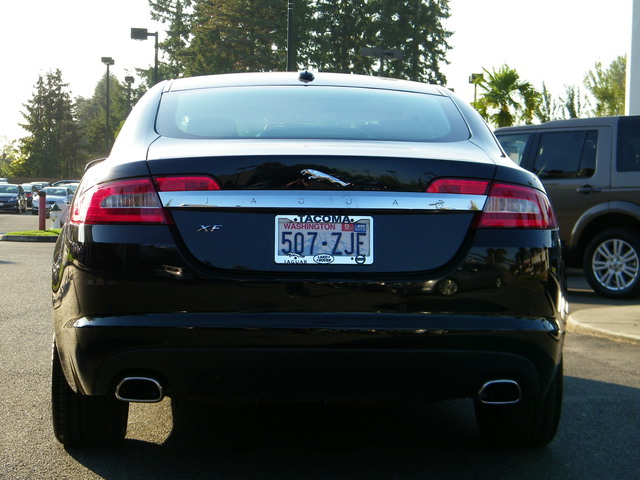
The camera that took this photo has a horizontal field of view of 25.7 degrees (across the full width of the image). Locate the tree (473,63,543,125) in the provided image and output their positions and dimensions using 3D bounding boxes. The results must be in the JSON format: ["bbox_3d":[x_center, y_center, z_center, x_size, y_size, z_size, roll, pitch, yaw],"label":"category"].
[{"bbox_3d":[6.636,-3.470,50.000,2.400,5.500,2.400,1,2,0],"label":"tree"}]

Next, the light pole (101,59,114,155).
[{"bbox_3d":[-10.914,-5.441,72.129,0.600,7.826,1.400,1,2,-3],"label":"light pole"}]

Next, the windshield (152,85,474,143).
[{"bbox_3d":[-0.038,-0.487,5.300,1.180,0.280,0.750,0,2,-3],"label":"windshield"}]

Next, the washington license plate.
[{"bbox_3d":[0.012,-0.001,4.450,0.312,0.157,0.020,1,-3,-4],"label":"washington license plate"}]

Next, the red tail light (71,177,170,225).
[{"bbox_3d":[-0.645,-0.123,4.539,0.338,0.153,0.230,1,2,-4],"label":"red tail light"}]

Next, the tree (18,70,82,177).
[{"bbox_3d":[-22.057,-8.553,115.000,5.200,10.600,5.200,1,2,0],"label":"tree"}]

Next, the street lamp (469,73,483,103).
[{"bbox_3d":[8.279,-5.204,75.000,0.750,7.400,0.650,1,2,0],"label":"street lamp"}]

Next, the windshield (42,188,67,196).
[{"bbox_3d":[-13.177,-2.366,70.000,1.300,0.420,0.600,1,2,0],"label":"windshield"}]

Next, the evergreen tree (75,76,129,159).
[{"bbox_3d":[-19.349,-9.207,125.000,4.700,11.000,4.700,1,2,0],"label":"evergreen tree"}]

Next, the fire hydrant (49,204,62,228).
[{"bbox_3d":[-6.777,-0.615,36.000,0.360,0.680,0.360,1,2,0],"label":"fire hydrant"}]

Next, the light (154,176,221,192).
[{"bbox_3d":[-0.421,-0.178,4.447,0.212,0.054,0.070,1,2,-4],"label":"light"}]

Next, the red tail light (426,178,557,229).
[{"bbox_3d":[0.568,-0.116,4.602,0.476,0.161,0.240,1,2,-4],"label":"red tail light"}]

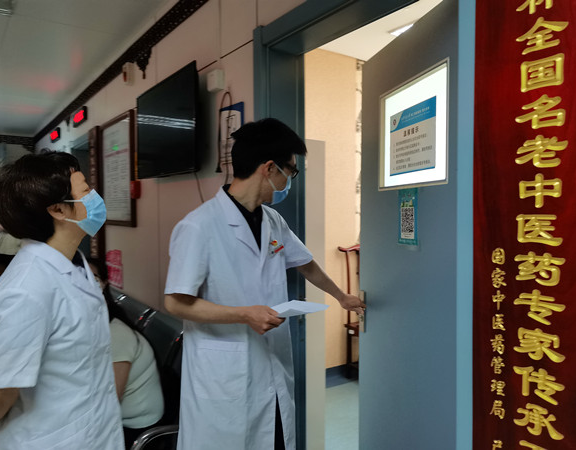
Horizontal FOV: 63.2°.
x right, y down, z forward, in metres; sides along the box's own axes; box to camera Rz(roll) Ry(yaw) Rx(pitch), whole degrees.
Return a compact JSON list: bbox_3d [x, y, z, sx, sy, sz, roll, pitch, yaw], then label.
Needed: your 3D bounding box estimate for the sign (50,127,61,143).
[{"bbox_3d":[-2.927,-1.129,5.886,0.045,0.135,0.480,-2,3,-35],"label":"sign"}]

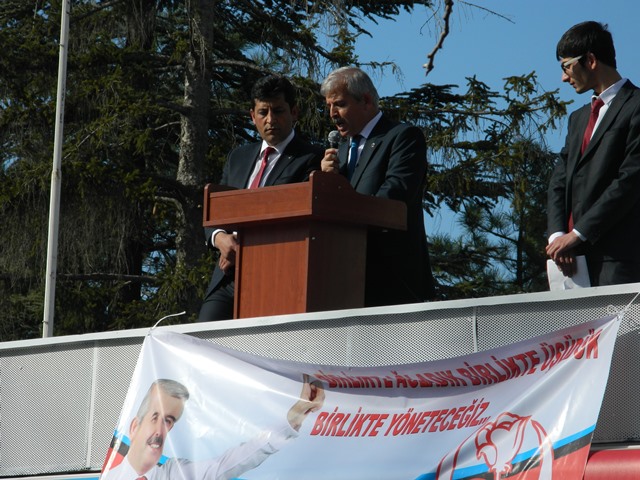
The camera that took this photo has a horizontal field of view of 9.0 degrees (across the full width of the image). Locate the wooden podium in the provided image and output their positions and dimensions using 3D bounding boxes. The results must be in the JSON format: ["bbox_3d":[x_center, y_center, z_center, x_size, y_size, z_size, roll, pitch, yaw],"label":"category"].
[{"bbox_3d":[-0.071,0.399,14.402,0.455,1.190,0.572,9,-10,-42],"label":"wooden podium"}]

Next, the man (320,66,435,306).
[{"bbox_3d":[0.231,0.214,14.638,0.520,1.690,0.430,-5,-10,43],"label":"man"}]

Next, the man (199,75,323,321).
[{"bbox_3d":[-0.227,0.235,14.838,0.530,1.690,0.420,-1,-9,27],"label":"man"}]

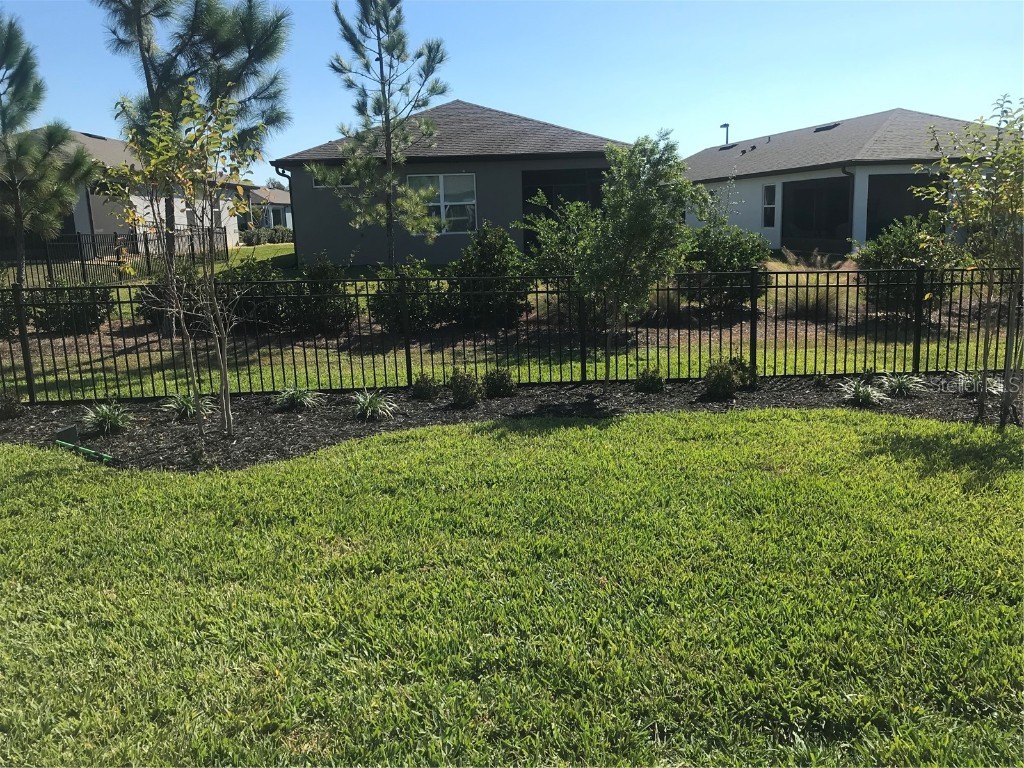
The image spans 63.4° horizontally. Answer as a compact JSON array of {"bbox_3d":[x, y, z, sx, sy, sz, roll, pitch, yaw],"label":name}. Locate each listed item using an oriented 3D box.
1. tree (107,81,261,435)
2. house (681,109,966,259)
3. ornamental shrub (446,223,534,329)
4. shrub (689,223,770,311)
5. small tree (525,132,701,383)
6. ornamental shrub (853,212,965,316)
[{"bbox_3d":[-2.620,-0.958,6.598,1.240,2.782,1.150,-3,10,-6],"label":"tree"},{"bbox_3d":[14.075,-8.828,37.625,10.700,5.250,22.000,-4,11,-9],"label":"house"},{"bbox_3d":[-0.373,-1.641,12.656,1.329,1.594,1.300,-3,10,-6],"label":"ornamental shrub"},{"bbox_3d":[3.558,-1.910,13.569,1.323,1.446,1.350,-3,10,-6],"label":"shrub"},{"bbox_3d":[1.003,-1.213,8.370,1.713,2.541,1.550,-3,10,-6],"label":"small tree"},{"bbox_3d":[6.182,-1.838,12.857,1.726,1.584,1.600,-3,10,-6],"label":"ornamental shrub"}]

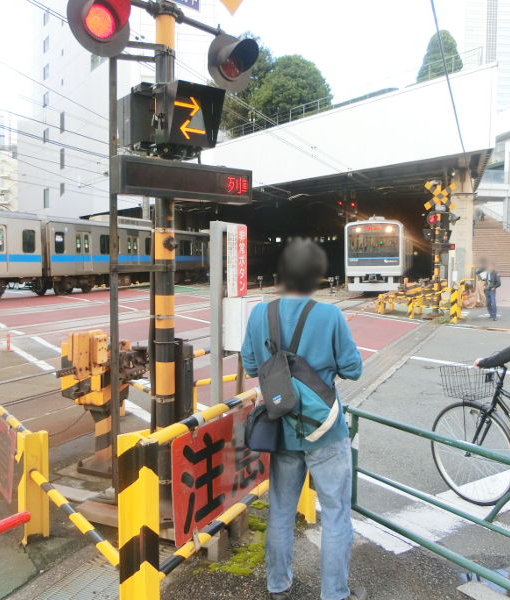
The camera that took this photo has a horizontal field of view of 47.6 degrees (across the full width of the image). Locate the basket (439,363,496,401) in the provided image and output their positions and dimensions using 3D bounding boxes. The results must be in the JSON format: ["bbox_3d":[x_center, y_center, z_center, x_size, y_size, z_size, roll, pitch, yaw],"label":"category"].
[{"bbox_3d":[1.460,0.557,3.898,0.340,0.220,0.260,-3,5,-38],"label":"basket"}]

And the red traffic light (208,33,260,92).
[{"bbox_3d":[-0.115,-1.468,3.556,0.360,0.360,0.320,-3,5,-43],"label":"red traffic light"}]

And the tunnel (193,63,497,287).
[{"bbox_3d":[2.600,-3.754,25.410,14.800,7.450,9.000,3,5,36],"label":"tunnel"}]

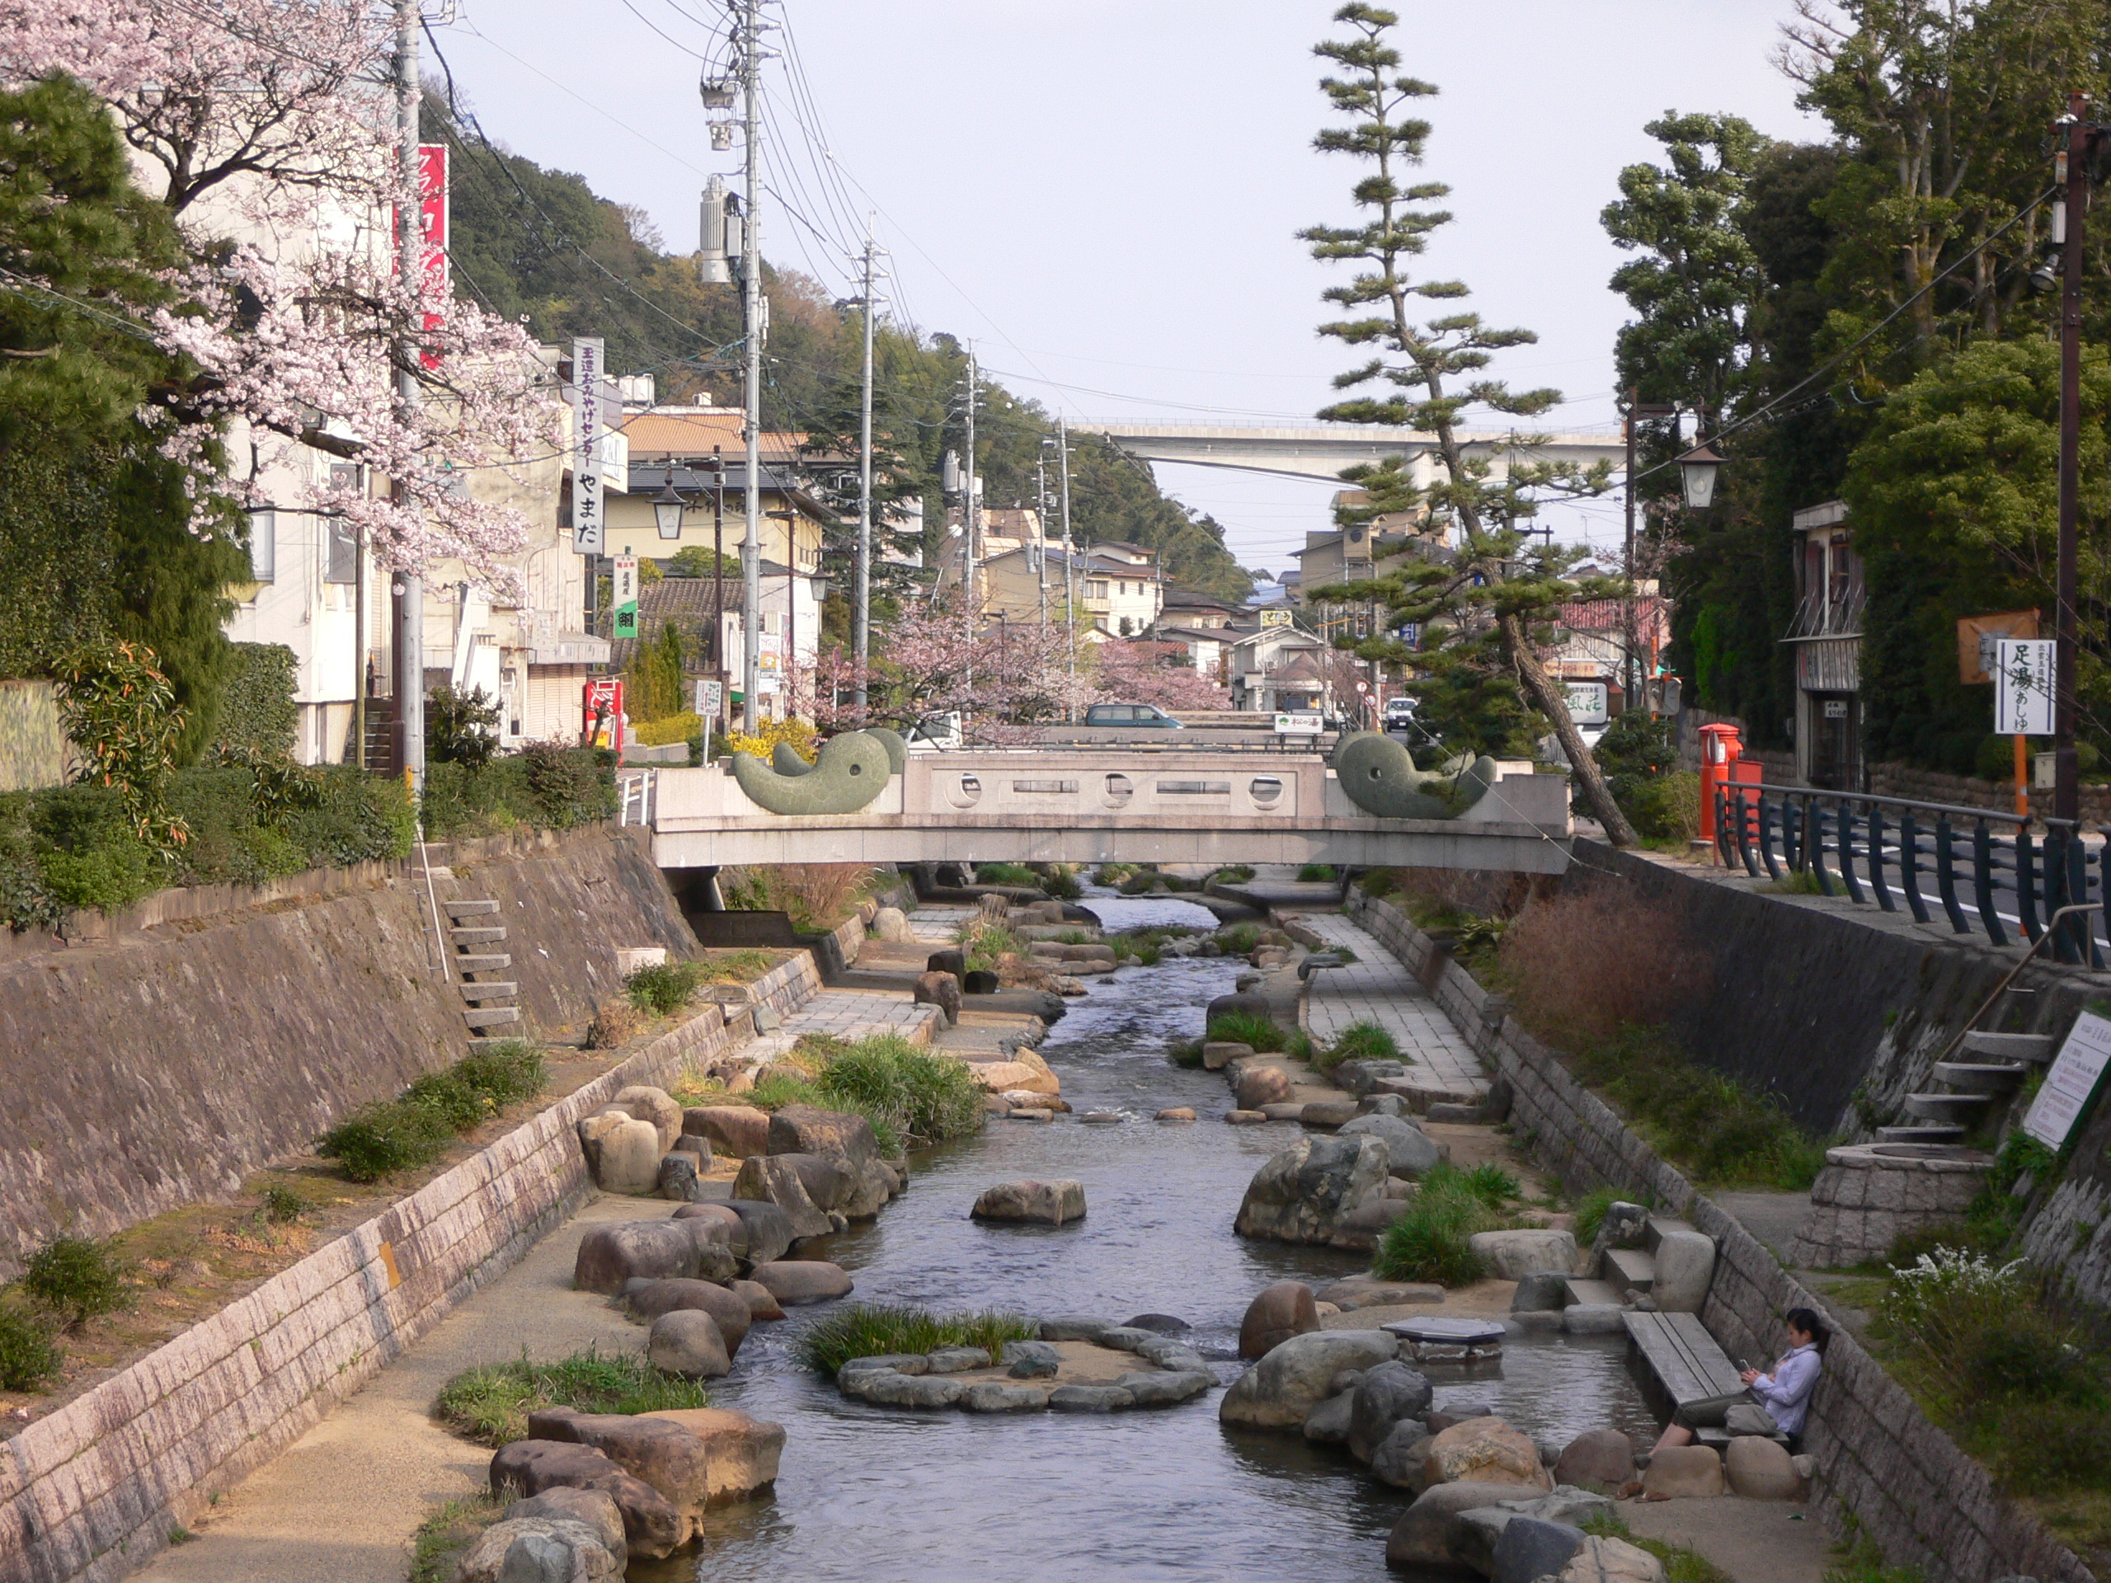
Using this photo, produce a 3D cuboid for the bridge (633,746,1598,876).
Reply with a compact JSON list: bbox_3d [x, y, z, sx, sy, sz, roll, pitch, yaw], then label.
[{"bbox_3d":[0.858,0.152,73.199,12.400,1.800,6.500,0,1,1],"label":"bridge"}]

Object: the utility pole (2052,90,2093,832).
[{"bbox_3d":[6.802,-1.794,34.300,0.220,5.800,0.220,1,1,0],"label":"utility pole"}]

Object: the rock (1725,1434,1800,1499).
[{"bbox_3d":[3.817,3.643,27.700,0.420,0.320,0.370,0,1,0],"label":"rock"}]

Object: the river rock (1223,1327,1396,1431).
[{"bbox_3d":[1.696,3.925,34.100,1.200,0.630,0.950,0,1,1],"label":"river rock"}]

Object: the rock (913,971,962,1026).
[{"bbox_3d":[-1.630,2.861,70.800,0.680,0.770,0.620,0,1,1],"label":"rock"}]

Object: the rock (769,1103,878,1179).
[{"bbox_3d":[-2.298,3.475,50.800,1.080,0.740,0.850,0,1,0],"label":"rock"}]

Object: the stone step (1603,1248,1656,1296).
[{"bbox_3d":[4.189,3.470,36.600,0.420,0.220,1.900,0,1,1],"label":"stone step"}]

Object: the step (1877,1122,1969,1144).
[{"bbox_3d":[5.615,2.220,33.000,0.620,0.140,0.360,0,1,1],"label":"step"}]

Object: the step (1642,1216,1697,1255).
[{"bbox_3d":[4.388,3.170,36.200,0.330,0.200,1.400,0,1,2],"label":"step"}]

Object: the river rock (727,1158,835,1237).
[{"bbox_3d":[-2.435,3.620,45.708,0.937,0.692,0.692,0,1,2],"label":"river rock"}]

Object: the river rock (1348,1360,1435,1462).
[{"bbox_3d":[2.102,3.869,32.000,0.540,0.640,0.580,0,1,1],"label":"river rock"}]

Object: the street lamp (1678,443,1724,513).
[{"bbox_3d":[8.371,-4.079,66.500,0.610,0.880,0.610,0,1,1],"label":"street lamp"}]

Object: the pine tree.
[{"bbox_3d":[5.273,-4.761,66.170,4.306,10.689,4.072,0,1,2],"label":"pine tree"}]

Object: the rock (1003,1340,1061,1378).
[{"bbox_3d":[-0.158,3.873,34.968,0.392,0.244,0.326,0,1,2],"label":"rock"}]

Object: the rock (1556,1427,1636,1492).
[{"bbox_3d":[3.142,3.890,29.800,0.480,0.350,0.420,0,1,0],"label":"rock"}]

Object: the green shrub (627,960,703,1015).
[{"bbox_3d":[-4.534,2.282,59.553,0.875,0.611,0.814,0,1,2],"label":"green shrub"}]

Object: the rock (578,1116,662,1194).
[{"bbox_3d":[-3.978,3.300,46.800,0.740,0.710,0.640,0,1,1],"label":"rock"}]

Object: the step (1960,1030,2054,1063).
[{"bbox_3d":[6.228,1.672,33.500,0.620,0.160,0.550,0,1,1],"label":"step"}]

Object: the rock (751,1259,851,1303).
[{"bbox_3d":[-1.946,3.748,39.000,0.790,0.320,0.520,0,1,0],"label":"rock"}]

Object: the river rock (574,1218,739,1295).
[{"bbox_3d":[-2.992,3.486,38.328,1.191,0.499,0.794,0,1,2],"label":"river rock"}]

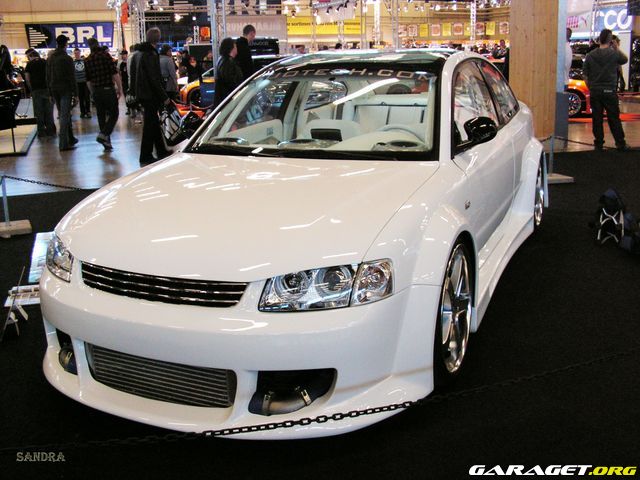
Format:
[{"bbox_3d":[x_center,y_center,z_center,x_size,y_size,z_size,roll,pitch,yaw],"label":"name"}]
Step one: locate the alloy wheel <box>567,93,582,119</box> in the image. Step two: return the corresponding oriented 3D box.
[{"bbox_3d":[5.071,-2.748,13.477,0.470,0.470,0.200,0,15,6],"label":"alloy wheel"}]

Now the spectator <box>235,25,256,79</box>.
[{"bbox_3d":[-0.979,-1.963,8.925,0.340,1.820,0.500,-7,16,-24],"label":"spectator"}]

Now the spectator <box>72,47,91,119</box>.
[{"bbox_3d":[-6.303,-4.090,17.627,0.490,1.800,0.320,-3,14,-8],"label":"spectator"}]

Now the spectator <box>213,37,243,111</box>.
[{"bbox_3d":[-1.188,-1.775,8.546,0.330,1.650,0.460,-8,16,-27],"label":"spectator"}]

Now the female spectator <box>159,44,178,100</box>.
[{"bbox_3d":[-3.437,-3.540,15.120,0.520,1.730,0.340,6,16,26],"label":"female spectator"}]

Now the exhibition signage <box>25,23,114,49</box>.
[{"bbox_3d":[-8.280,-6.759,22.000,3.050,0.860,0.080,-5,15,-14],"label":"exhibition signage"}]

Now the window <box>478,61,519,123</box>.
[{"bbox_3d":[1.124,-0.911,4.107,0.080,0.370,0.770,-18,5,28],"label":"window"}]

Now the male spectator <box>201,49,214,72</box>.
[{"bbox_3d":[-3.219,-4.511,19.130,0.500,1.780,0.320,-1,14,0],"label":"male spectator"}]

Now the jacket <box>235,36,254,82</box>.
[{"bbox_3d":[-1.079,-2.548,9.702,0.340,0.800,0.520,-3,15,-6],"label":"jacket"}]

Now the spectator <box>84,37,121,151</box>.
[{"bbox_3d":[-3.435,-2.311,10.584,0.560,1.750,0.450,-1,14,-2],"label":"spectator"}]

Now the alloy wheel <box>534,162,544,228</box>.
[{"bbox_3d":[1.498,-0.353,4.792,0.210,0.490,0.490,5,16,24],"label":"alloy wheel"}]

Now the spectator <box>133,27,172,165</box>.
[{"bbox_3d":[-2.178,-1.841,8.580,0.540,1.770,0.380,9,18,35],"label":"spectator"}]

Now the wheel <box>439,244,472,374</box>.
[{"bbox_3d":[0.458,0.256,2.589,0.210,0.490,0.490,5,16,24],"label":"wheel"}]

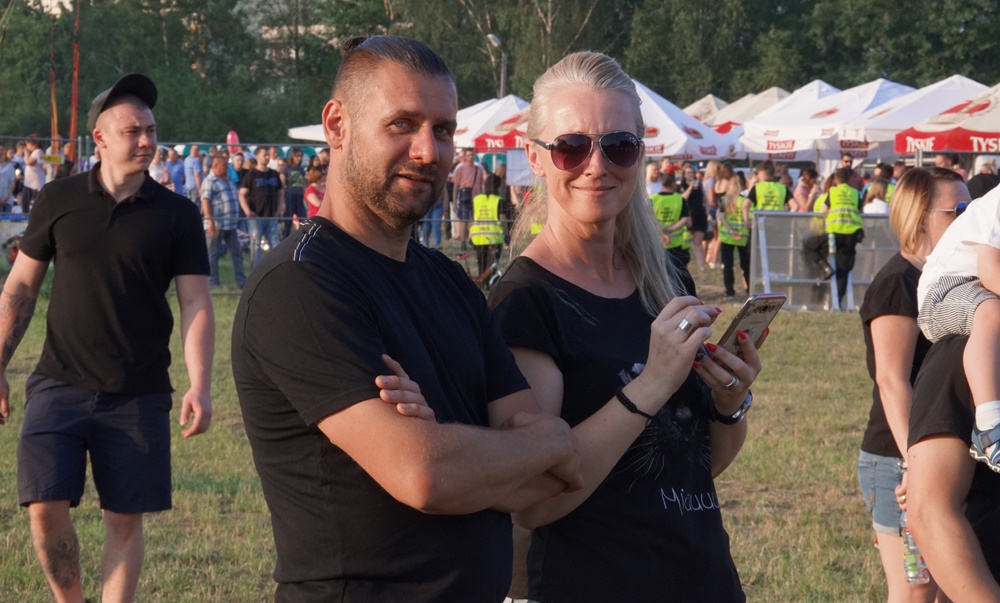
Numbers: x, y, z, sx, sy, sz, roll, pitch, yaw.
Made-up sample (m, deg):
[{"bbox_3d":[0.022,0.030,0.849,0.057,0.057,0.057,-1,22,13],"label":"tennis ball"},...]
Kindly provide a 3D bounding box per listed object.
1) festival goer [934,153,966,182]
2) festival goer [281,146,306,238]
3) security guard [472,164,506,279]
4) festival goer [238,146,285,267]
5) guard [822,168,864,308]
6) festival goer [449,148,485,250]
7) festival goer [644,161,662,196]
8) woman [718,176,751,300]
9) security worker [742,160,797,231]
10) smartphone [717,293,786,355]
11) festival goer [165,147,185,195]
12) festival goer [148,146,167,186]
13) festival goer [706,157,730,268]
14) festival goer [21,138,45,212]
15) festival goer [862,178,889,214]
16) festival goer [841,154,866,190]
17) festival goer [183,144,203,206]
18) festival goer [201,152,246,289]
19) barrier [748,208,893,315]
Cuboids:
[{"bbox_3d":[5.891,-1.011,46.031,0.350,1.850,0.520,0,2,-28],"label":"festival goer"},{"bbox_3d":[-3.219,-1.546,55.529,0.460,1.730,0.330,1,2,-24],"label":"festival goer"},{"bbox_3d":[-0.157,-0.934,48.028,0.500,1.630,0.360,1,2,-11],"label":"security guard"},{"bbox_3d":[-3.313,-1.229,49.000,0.600,1.830,0.360,-1,2,-16],"label":"festival goer"},{"bbox_3d":[4.381,-0.815,45.000,0.530,1.750,0.420,0,2,-5],"label":"guard"},{"bbox_3d":[-0.567,-1.828,63.531,0.580,1.800,0.360,1,2,-7],"label":"festival goer"},{"bbox_3d":[2.460,-1.379,56.529,0.340,1.690,0.470,3,2,30],"label":"festival goer"},{"bbox_3d":[3.071,-0.846,46.300,0.440,1.630,0.380,-1,2,-20],"label":"woman"},{"bbox_3d":[3.568,-0.949,46.531,0.700,1.820,0.380,1,2,-6],"label":"security worker"},{"bbox_3d":[0.329,0.045,4.750,0.071,0.145,0.008,-3,44,-46],"label":"smartphone"},{"bbox_3d":[-5.942,-1.920,64.500,0.480,1.750,0.320,1,2,18],"label":"festival goer"},{"bbox_3d":[-5.808,-1.783,60.000,0.360,1.690,0.450,1,2,24],"label":"festival goer"},{"bbox_3d":[3.485,-1.399,56.529,0.360,1.720,0.440,0,2,-30],"label":"festival goer"},{"bbox_3d":[-7.657,-1.822,58.030,0.420,1.750,0.480,1,2,-18],"label":"festival goer"},{"bbox_3d":[4.693,-0.745,43.800,0.450,1.580,0.320,0,2,-12],"label":"festival goer"},{"bbox_3d":[4.791,-1.148,48.500,0.500,1.820,0.320,0,2,-9],"label":"festival goer"},{"bbox_3d":[-5.325,-1.826,61.000,0.360,1.760,0.480,-1,2,-34],"label":"festival goer"},{"bbox_3d":[-3.550,-1.032,45.300,0.540,1.750,0.420,-1,2,-36],"label":"festival goer"},{"bbox_3d":[3.892,-0.474,41.300,2.000,1.180,0.800,0,2,-12],"label":"barrier"}]

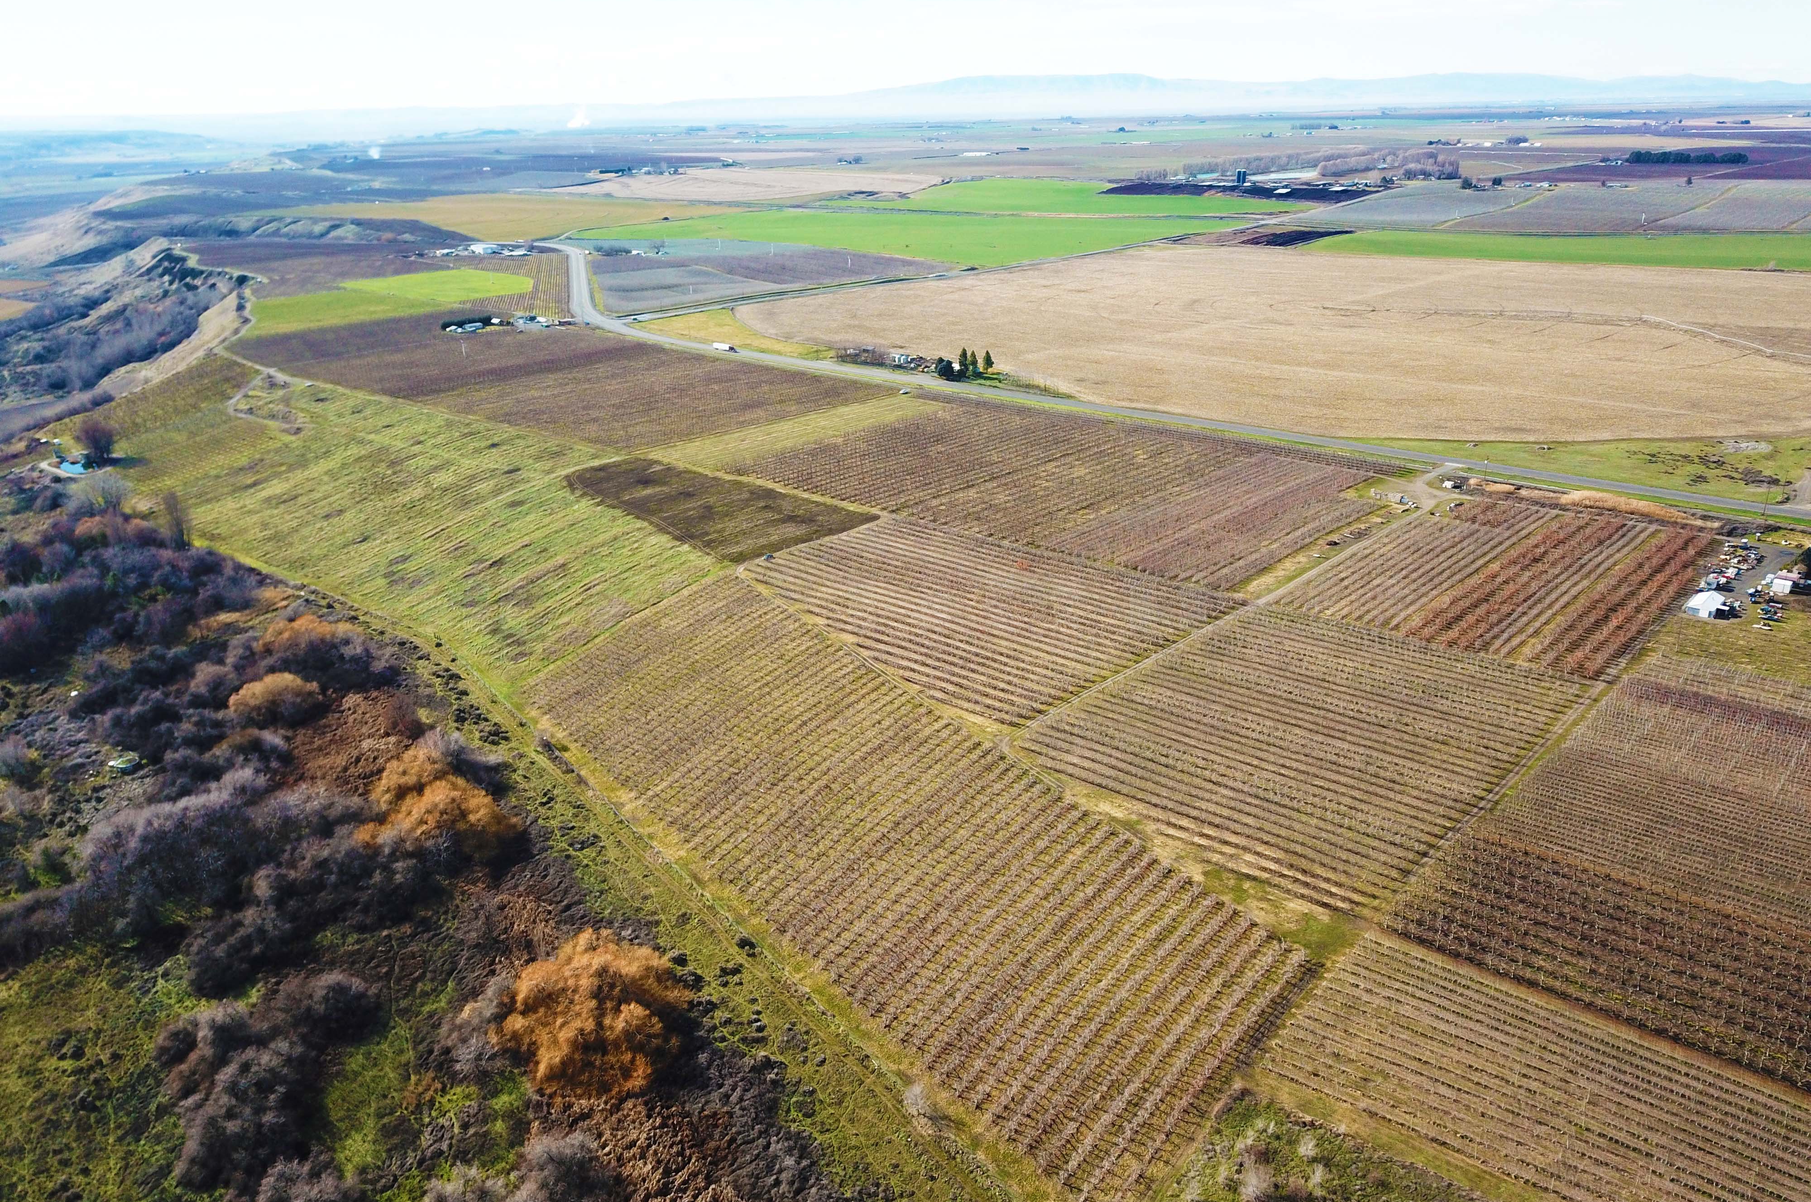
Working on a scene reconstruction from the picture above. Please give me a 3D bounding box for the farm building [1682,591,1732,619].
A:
[{"bbox_3d":[240.080,1.300,404.430,10.500,3.800,15.800,16,25,37],"label":"farm building"}]

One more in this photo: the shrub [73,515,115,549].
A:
[{"bbox_3d":[-340.200,-29.330,568.010,14.600,13.000,13.900,-12,23,-30],"label":"shrub"}]

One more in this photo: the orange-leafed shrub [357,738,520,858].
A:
[{"bbox_3d":[-111.780,45.290,324.200,36.000,15.000,34.900,-8,21,-20],"label":"orange-leafed shrub"}]

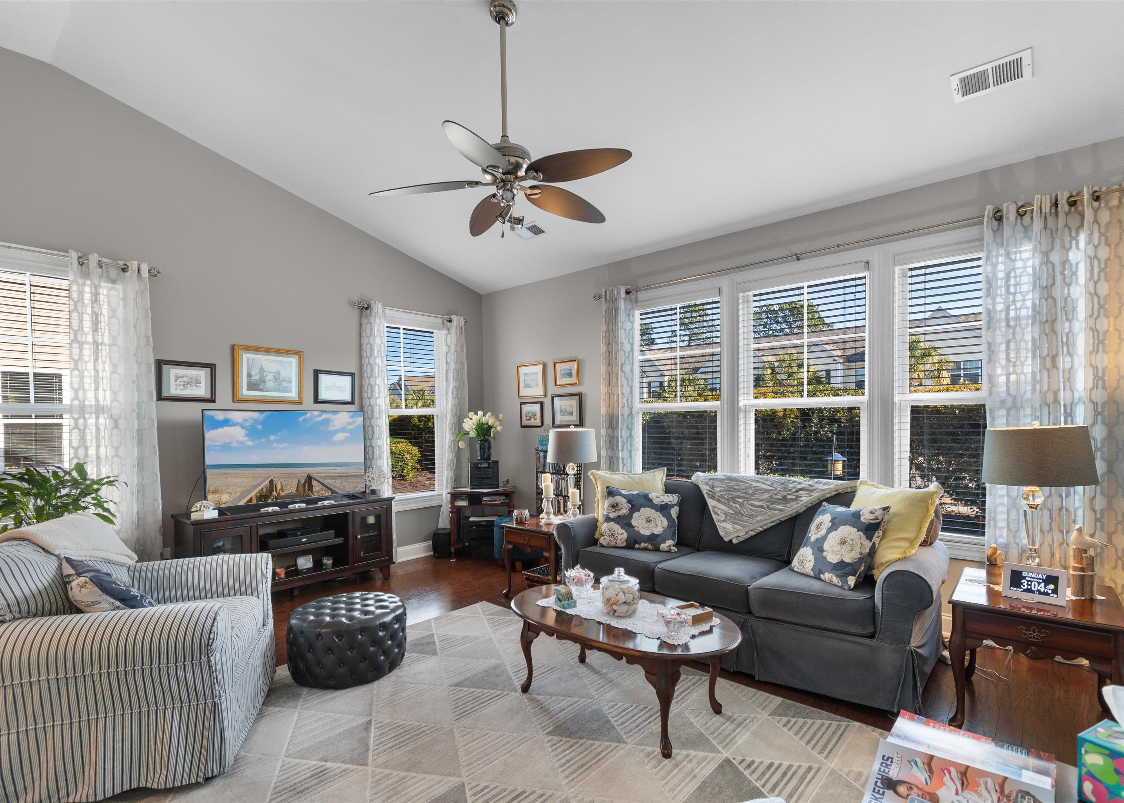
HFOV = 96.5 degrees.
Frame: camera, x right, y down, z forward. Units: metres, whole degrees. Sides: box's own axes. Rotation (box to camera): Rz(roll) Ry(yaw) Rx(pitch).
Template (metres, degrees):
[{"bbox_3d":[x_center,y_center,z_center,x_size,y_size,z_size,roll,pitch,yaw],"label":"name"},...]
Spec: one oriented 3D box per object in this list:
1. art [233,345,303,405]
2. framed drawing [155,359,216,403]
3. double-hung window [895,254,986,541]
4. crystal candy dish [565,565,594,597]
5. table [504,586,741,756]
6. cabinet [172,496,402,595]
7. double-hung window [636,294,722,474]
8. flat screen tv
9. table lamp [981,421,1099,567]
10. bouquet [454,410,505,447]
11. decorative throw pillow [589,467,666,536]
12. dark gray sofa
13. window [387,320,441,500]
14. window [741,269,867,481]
[{"bbox_3d":[-2.315,-0.201,3.978,0.025,0.436,0.502,-1,-1,41],"label":"art"},{"bbox_3d":[-2.769,-0.144,3.710,0.030,0.295,0.355,-2,-3,41],"label":"framed drawing"},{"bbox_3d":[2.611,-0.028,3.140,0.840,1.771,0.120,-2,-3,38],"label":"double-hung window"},{"bbox_3d":[0.097,0.969,2.723,0.161,0.142,0.161,-1,-2,0],"label":"crystal candy dish"},{"bbox_3d":[0.285,1.270,2.501,1.190,0.437,0.728,-2,-3,35],"label":"table"},{"bbox_3d":[-2.121,1.179,4.004,0.430,0.700,1.456,-1,-1,43],"label":"cabinet"},{"bbox_3d":[0.975,0.030,4.434,0.861,1.771,0.120,-2,-3,38],"label":"double-hung window"},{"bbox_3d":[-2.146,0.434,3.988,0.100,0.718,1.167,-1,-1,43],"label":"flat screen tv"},{"bbox_3d":[2.424,0.512,2.551,0.434,0.819,0.434,-2,-3,41],"label":"table lamp"},{"bbox_3d":[-0.885,0.287,5.362,0.480,0.370,0.420,0,-2,-5],"label":"bouquet"},{"bbox_3d":[0.514,0.799,3.836,0.550,0.520,0.180,-1,-19,24],"label":"decorative throw pillow"},{"bbox_3d":[1.115,1.030,3.308,2.239,0.894,0.915,-2,-3,38],"label":"dark gray sofa"},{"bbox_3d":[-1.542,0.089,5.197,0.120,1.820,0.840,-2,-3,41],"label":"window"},{"bbox_3d":[1.781,-0.026,3.761,0.894,1.802,0.100,-2,-3,41],"label":"window"}]

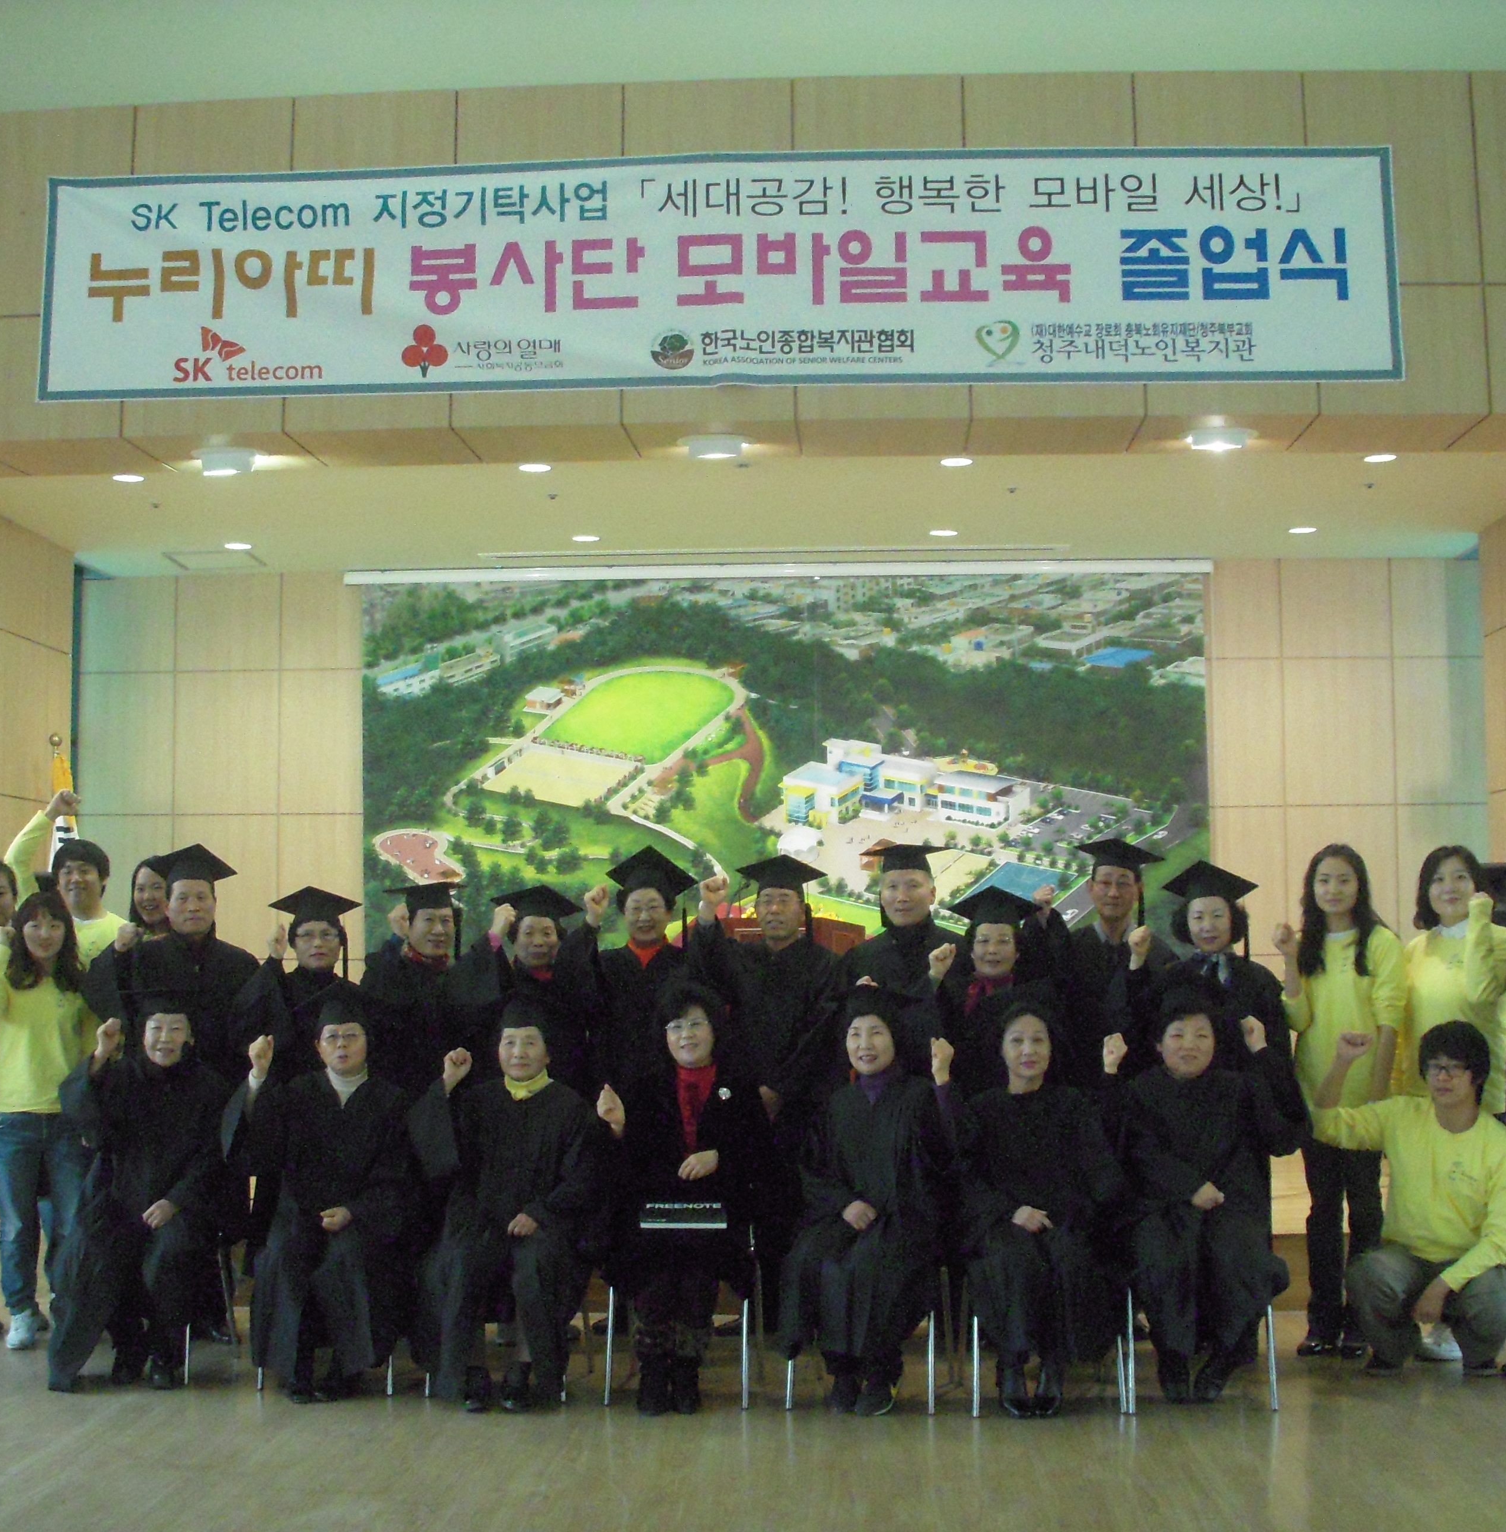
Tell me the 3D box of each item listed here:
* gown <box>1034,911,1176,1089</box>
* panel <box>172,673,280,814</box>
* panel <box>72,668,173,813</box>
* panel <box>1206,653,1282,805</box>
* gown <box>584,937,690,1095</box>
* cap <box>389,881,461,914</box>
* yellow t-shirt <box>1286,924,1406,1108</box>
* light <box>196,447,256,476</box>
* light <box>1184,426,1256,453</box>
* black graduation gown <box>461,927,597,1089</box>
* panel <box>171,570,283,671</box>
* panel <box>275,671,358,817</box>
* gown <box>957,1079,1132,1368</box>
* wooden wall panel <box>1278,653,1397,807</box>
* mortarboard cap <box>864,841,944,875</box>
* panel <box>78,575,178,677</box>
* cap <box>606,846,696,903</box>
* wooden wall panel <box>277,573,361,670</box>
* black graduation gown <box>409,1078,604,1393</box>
[{"bbox_3d":[1.242,1.071,7.879,0.550,1.130,0.400,-1,-4,3],"label":"gown"},{"bbox_3d":[-2.907,-0.128,12.415,0.605,0.805,0.040,-1,-4,3],"label":"panel"},{"bbox_3d":[-3.487,-0.124,12.450,0.600,0.805,0.040,-1,-4,3],"label":"panel"},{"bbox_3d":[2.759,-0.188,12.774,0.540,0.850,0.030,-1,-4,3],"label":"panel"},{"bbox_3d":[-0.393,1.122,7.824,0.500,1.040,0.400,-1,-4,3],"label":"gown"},{"bbox_3d":[-1.141,0.465,7.821,0.290,0.130,0.280,2,-11,-8],"label":"cap"},{"bbox_3d":[1.943,0.845,7.350,0.420,0.680,0.280,-1,-5,11],"label":"yellow t-shirt"},{"bbox_3d":[-2.083,-1.197,8.872,0.250,0.080,0.250,-1,-4,3],"label":"light"},{"bbox_3d":[1.794,-1.233,8.638,0.260,0.080,0.260,-1,-4,3],"label":"light"},{"bbox_3d":[-0.758,1.115,7.797,0.530,1.120,0.400,0,-4,-1],"label":"black graduation gown"},{"bbox_3d":[-2.891,-0.792,12.366,0.610,0.520,0.040,-1,-4,3],"label":"panel"},{"bbox_3d":[-2.402,-0.128,12.384,0.520,0.805,0.040,-1,-4,3],"label":"panel"},{"bbox_3d":[0.848,1.341,6.598,0.520,0.790,0.530,-1,-4,3],"label":"gown"},{"bbox_3d":[3.331,-0.193,12.739,0.645,0.850,0.030,-1,-4,3],"label":"wooden wall panel"},{"bbox_3d":[0.518,0.313,7.581,0.280,0.110,0.280,-1,-4,12],"label":"mortarboard cap"},{"bbox_3d":[-3.689,-0.828,13.217,0.610,0.570,0.030,-1,-4,3],"label":"panel"},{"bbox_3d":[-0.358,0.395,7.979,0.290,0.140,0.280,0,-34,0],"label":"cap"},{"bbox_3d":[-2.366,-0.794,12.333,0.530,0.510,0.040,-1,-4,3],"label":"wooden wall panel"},{"bbox_3d":[-0.741,1.418,6.787,0.580,0.950,0.560,-1,-4,3],"label":"black graduation gown"}]

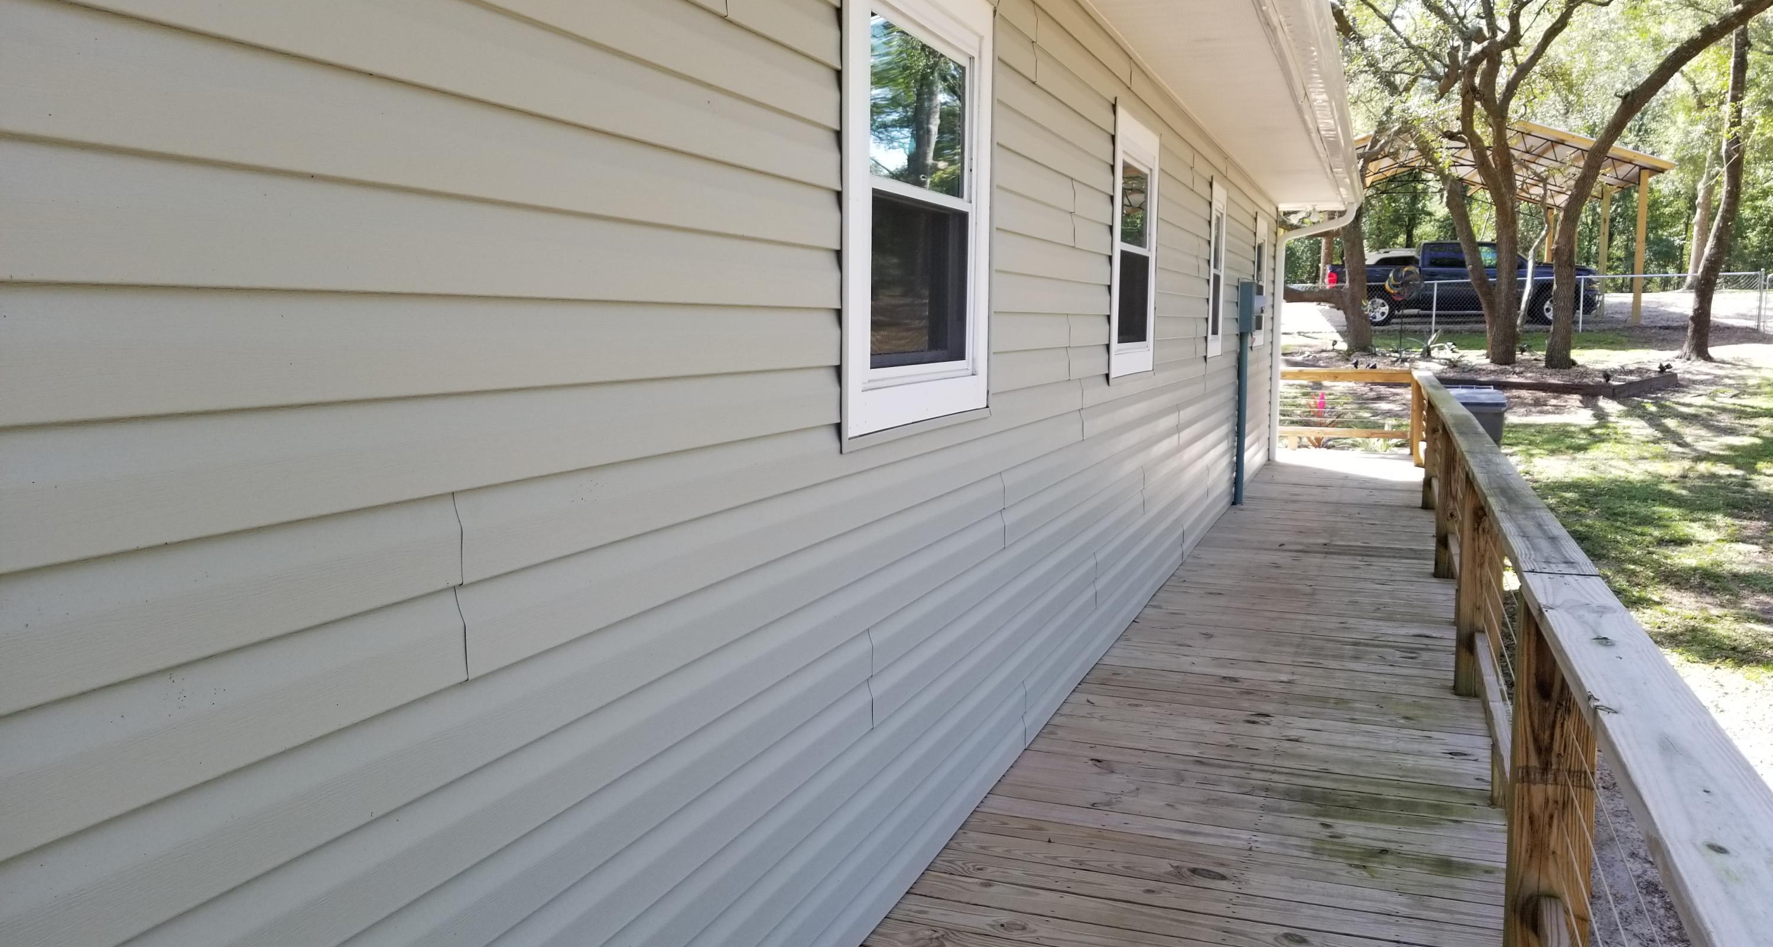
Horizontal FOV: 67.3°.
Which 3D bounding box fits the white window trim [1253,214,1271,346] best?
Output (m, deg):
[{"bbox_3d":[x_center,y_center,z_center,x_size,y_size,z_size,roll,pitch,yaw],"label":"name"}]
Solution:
[{"bbox_3d":[3.132,-1.610,11.260,0.080,1.072,0.943,3,7,20],"label":"white window trim"}]

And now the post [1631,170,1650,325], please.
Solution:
[{"bbox_3d":[16.220,-4.846,28.682,0.145,3.274,0.145,3,7,20],"label":"post"}]

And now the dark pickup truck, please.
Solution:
[{"bbox_3d":[13.692,-4.511,31.821,5.930,1.970,2.050,3,7,20],"label":"dark pickup truck"}]

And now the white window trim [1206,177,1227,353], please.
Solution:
[{"bbox_3d":[2.059,-1.274,8.417,0.080,1.069,0.733,3,7,20],"label":"white window trim"}]

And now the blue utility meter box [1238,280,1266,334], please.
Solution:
[{"bbox_3d":[2.662,-1.204,9.688,0.175,0.380,0.260,3,7,20],"label":"blue utility meter box"}]

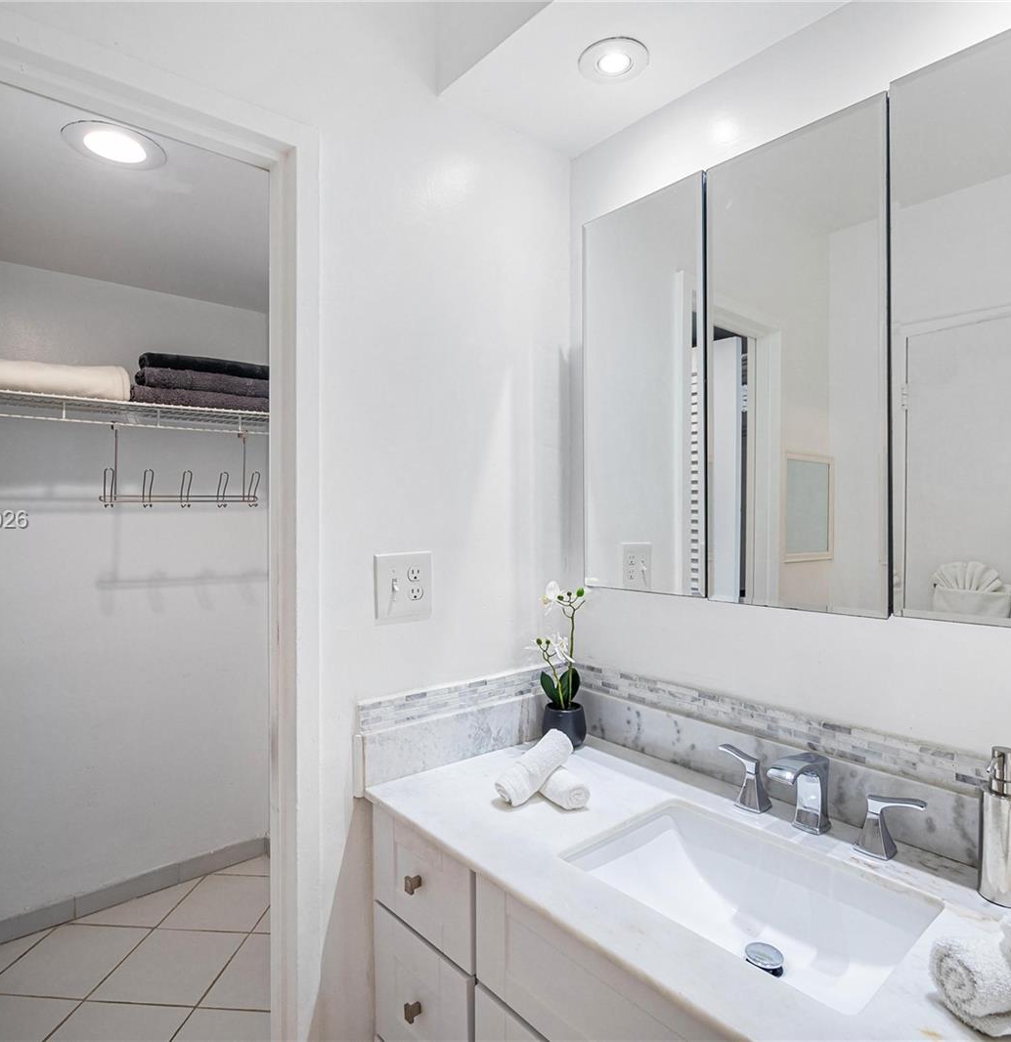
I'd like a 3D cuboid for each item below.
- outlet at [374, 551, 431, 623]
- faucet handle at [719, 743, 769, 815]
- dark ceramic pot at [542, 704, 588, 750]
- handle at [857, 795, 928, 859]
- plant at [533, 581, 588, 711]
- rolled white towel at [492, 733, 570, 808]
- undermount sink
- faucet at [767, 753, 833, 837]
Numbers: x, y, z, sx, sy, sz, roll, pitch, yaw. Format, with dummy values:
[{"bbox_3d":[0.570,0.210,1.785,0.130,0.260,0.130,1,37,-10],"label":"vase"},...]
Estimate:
[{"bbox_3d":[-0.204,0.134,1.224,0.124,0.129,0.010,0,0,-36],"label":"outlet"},{"bbox_3d":[0.440,0.476,1.129,0.050,0.090,0.090,0,0,-42],"label":"faucet handle"},{"bbox_3d":[0.138,0.482,1.409,0.105,0.080,0.105,0,0,0],"label":"dark ceramic pot"},{"bbox_3d":[0.602,0.475,0.948,0.050,0.090,0.090,0,0,-42],"label":"handle"},{"bbox_3d":[0.128,0.294,1.400,0.100,0.300,0.110,0,0,-42],"label":"plant"},{"bbox_3d":[0.056,0.468,1.162,0.062,0.060,0.170,0,15,42],"label":"rolled white towel"},{"bbox_3d":[0.341,0.601,0.890,0.318,0.160,0.438,0,0,-42],"label":"undermount sink"},{"bbox_3d":[0.488,0.462,1.008,0.148,0.118,0.045,0,0,-42],"label":"faucet"}]

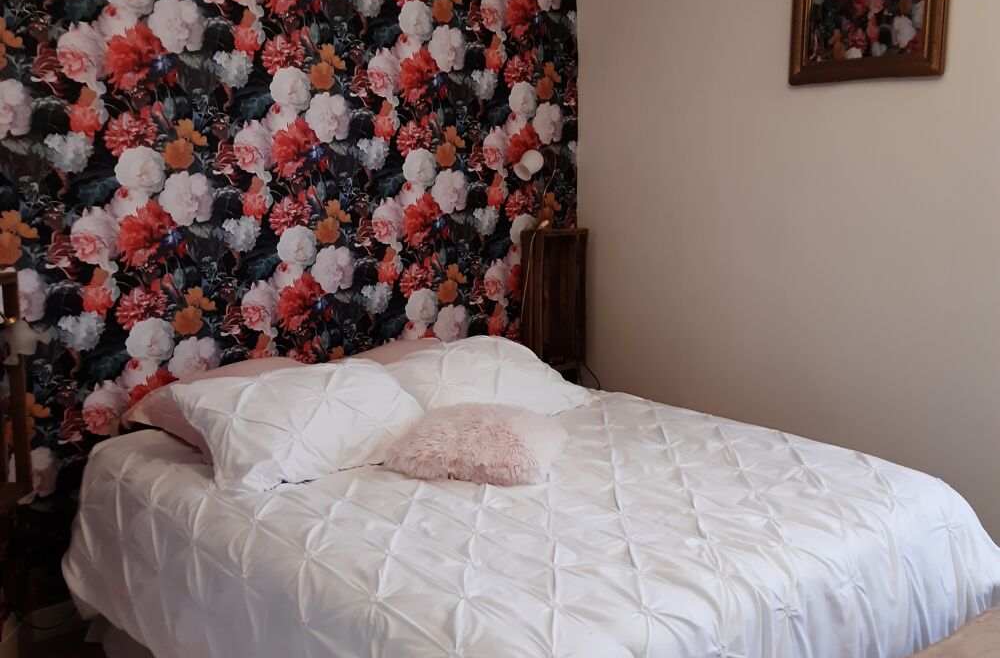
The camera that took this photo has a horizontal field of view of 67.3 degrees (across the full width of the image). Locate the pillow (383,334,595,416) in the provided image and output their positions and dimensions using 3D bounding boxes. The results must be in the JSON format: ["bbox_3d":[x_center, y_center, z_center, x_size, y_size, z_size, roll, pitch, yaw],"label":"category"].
[{"bbox_3d":[0.000,0.182,2.761,0.680,0.160,0.460,-9,35,-35],"label":"pillow"}]

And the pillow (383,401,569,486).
[{"bbox_3d":[-0.053,0.330,2.276,0.500,0.140,0.400,3,21,14],"label":"pillow"}]

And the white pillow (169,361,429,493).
[{"bbox_3d":[-0.602,0.274,2.294,0.680,0.160,0.470,-7,41,-26],"label":"white pillow"}]

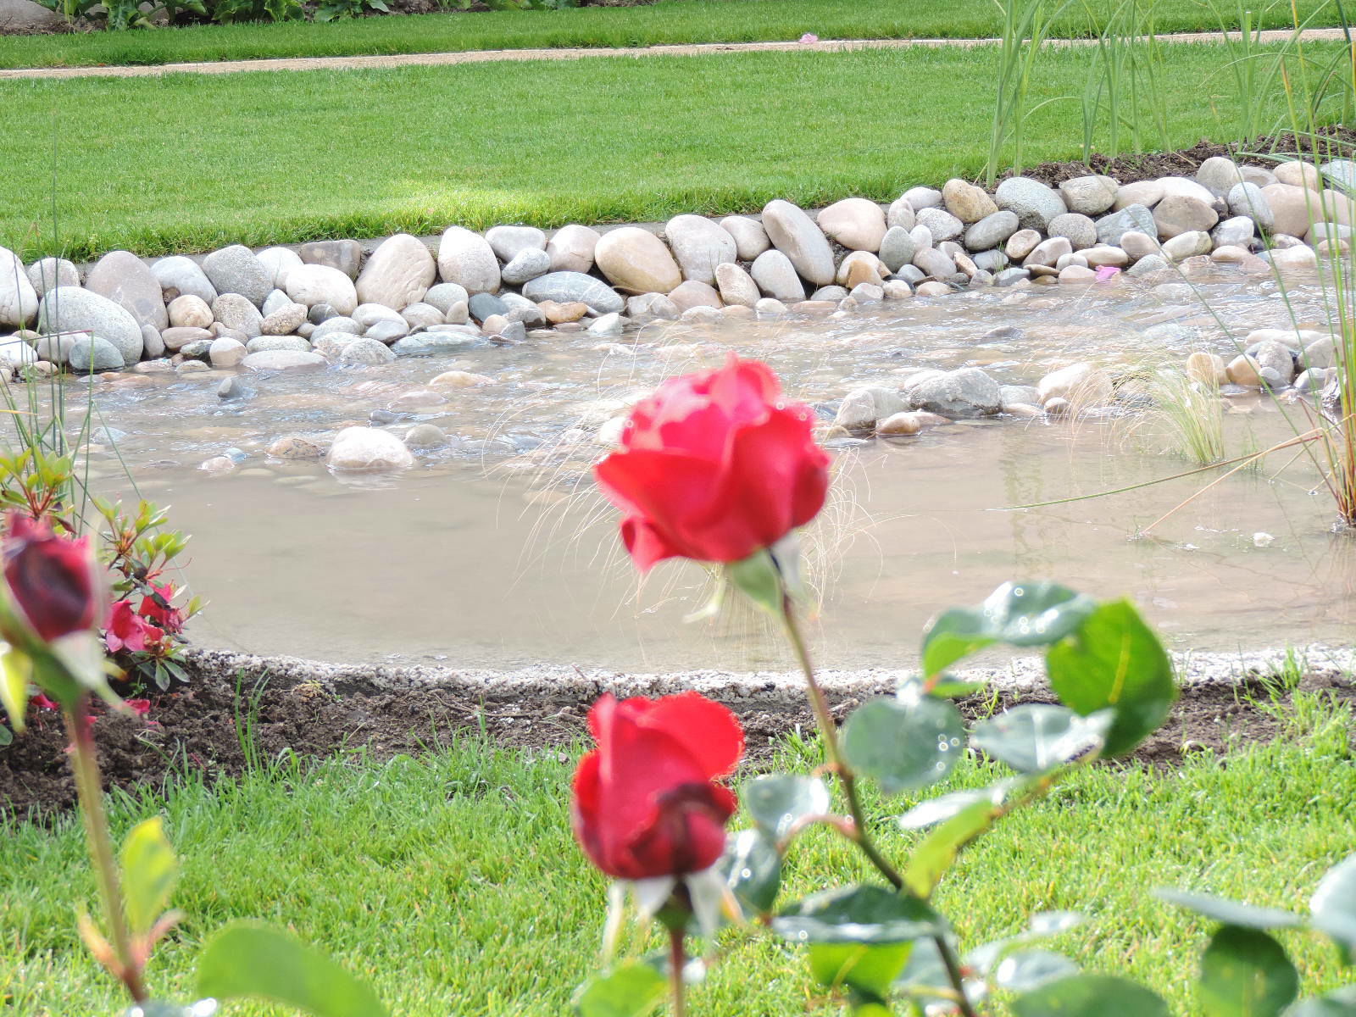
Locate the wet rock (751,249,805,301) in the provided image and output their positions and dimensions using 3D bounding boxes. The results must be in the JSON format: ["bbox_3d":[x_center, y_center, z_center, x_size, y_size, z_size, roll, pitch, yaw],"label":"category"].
[{"bbox_3d":[0.187,-0.433,6.570,0.079,0.107,0.071,-24,14,6],"label":"wet rock"}]

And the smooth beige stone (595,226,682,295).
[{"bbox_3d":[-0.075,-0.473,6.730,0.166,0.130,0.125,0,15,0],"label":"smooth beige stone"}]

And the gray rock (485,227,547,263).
[{"bbox_3d":[-0.309,-0.497,6.700,0.118,0.078,0.090,-1,17,-3],"label":"gray rock"}]

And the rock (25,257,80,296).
[{"bbox_3d":[-1.123,-0.410,6.338,0.097,0.088,0.079,0,15,0],"label":"rock"}]

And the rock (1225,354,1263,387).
[{"bbox_3d":[0.995,-0.243,6.200,0.066,0.058,0.060,3,17,9],"label":"rock"}]

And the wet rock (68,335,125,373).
[{"bbox_3d":[-1.074,-0.283,6.513,0.104,0.074,0.082,0,14,0],"label":"wet rock"}]

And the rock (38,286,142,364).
[{"bbox_3d":[-1.013,-0.317,6.077,0.194,0.120,0.108,24,14,-6],"label":"rock"}]

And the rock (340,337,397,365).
[{"bbox_3d":[-0.559,-0.276,6.360,0.106,0.065,0.090,-1,17,-5],"label":"rock"}]

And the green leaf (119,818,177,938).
[{"bbox_3d":[-0.162,0.113,1.080,0.018,0.038,0.010,7,11,-11],"label":"green leaf"}]

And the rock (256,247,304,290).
[{"bbox_3d":[-0.749,-0.449,6.666,0.098,0.094,0.080,0,14,0],"label":"rock"}]

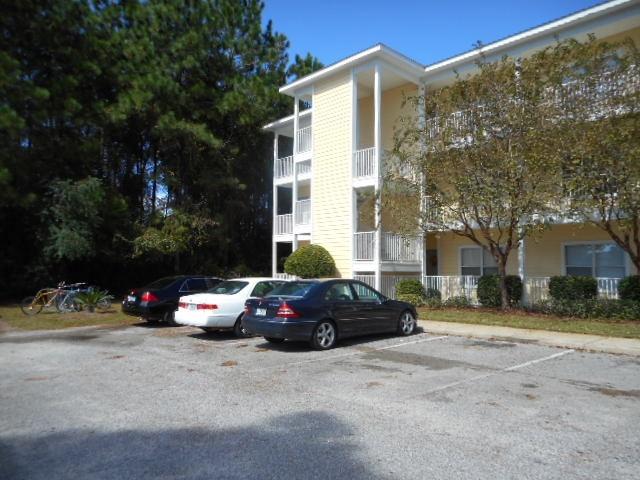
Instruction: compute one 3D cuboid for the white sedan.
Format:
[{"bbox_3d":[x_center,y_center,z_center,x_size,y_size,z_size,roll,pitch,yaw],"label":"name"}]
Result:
[{"bbox_3d":[-1.530,1.785,12.850,1.780,1.420,4.760,-3,-5,45],"label":"white sedan"}]

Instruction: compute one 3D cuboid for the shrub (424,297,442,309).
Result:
[{"bbox_3d":[4.250,2.340,17.300,0.680,0.460,0.620,-1,-4,14],"label":"shrub"}]

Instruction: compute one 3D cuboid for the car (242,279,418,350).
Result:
[{"bbox_3d":[0.445,1.605,10.740,4.530,1.430,1.740,4,-5,-43],"label":"car"}]

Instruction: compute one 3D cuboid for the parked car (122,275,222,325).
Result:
[{"bbox_3d":[-3.840,1.885,15.000,4.780,1.450,1.800,4,-5,-44],"label":"parked car"}]

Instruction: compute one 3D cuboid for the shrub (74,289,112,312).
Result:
[{"bbox_3d":[-8.240,2.200,16.800,1.320,0.870,1.250,2,-4,-26],"label":"shrub"}]

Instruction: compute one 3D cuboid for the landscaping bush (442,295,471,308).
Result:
[{"bbox_3d":[5.170,2.330,17.500,1.060,0.540,0.900,-1,-4,16],"label":"landscaping bush"}]

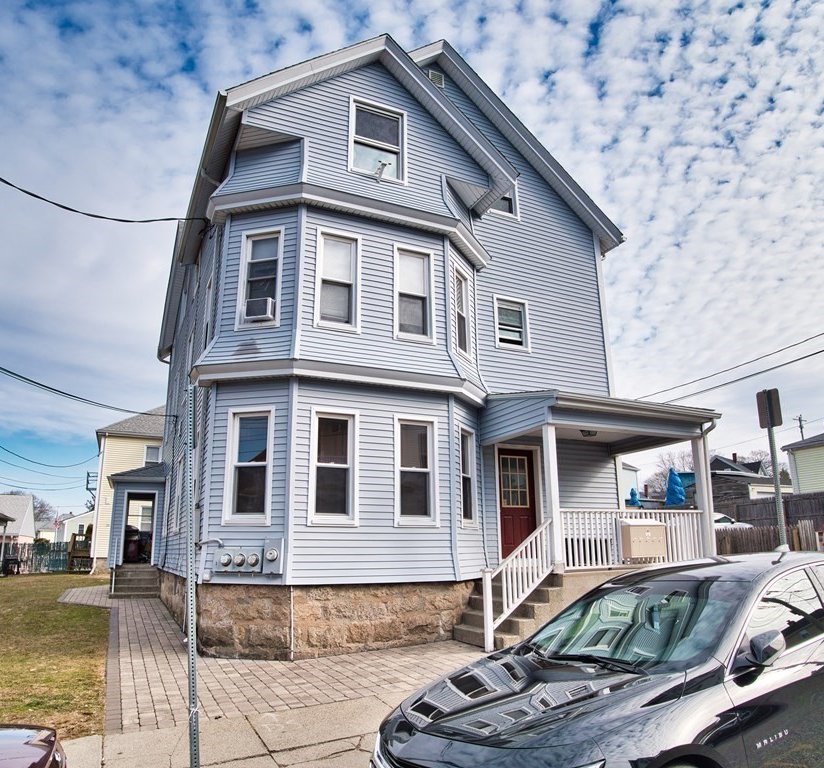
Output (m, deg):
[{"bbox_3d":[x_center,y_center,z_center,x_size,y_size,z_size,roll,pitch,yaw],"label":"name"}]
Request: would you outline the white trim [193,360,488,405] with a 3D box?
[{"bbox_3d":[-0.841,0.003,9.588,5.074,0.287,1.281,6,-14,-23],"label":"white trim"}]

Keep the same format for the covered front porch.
[{"bbox_3d":[2.508,1.941,9.936,4.407,4.100,2.829,6,-14,-23],"label":"covered front porch"}]

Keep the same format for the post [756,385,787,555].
[{"bbox_3d":[4.406,1.525,7.029,0.070,2.978,0.305,5,-14,-18],"label":"post"}]

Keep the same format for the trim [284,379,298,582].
[{"bbox_3d":[-1.738,1.321,8.470,0.150,2.893,0.110,6,-14,-23],"label":"trim"}]

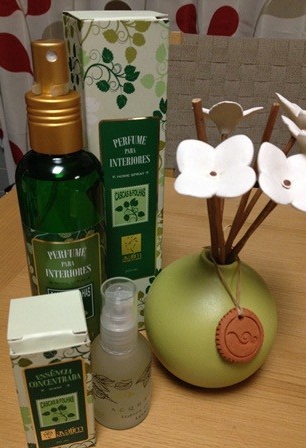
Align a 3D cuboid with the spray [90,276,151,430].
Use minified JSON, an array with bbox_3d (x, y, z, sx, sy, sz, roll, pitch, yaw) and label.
[{"bbox_3d":[-0.018,0.071,0.256,0.035,0.087,0.035,1,29,-1],"label":"spray"}]

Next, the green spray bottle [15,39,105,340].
[{"bbox_3d":[-0.049,0.005,0.254,0.045,0.203,0.045,-8,30,-17],"label":"green spray bottle"}]

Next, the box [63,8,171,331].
[{"bbox_3d":[-0.024,-0.022,0.299,0.047,0.209,0.047,-9,31,-18],"label":"box"}]

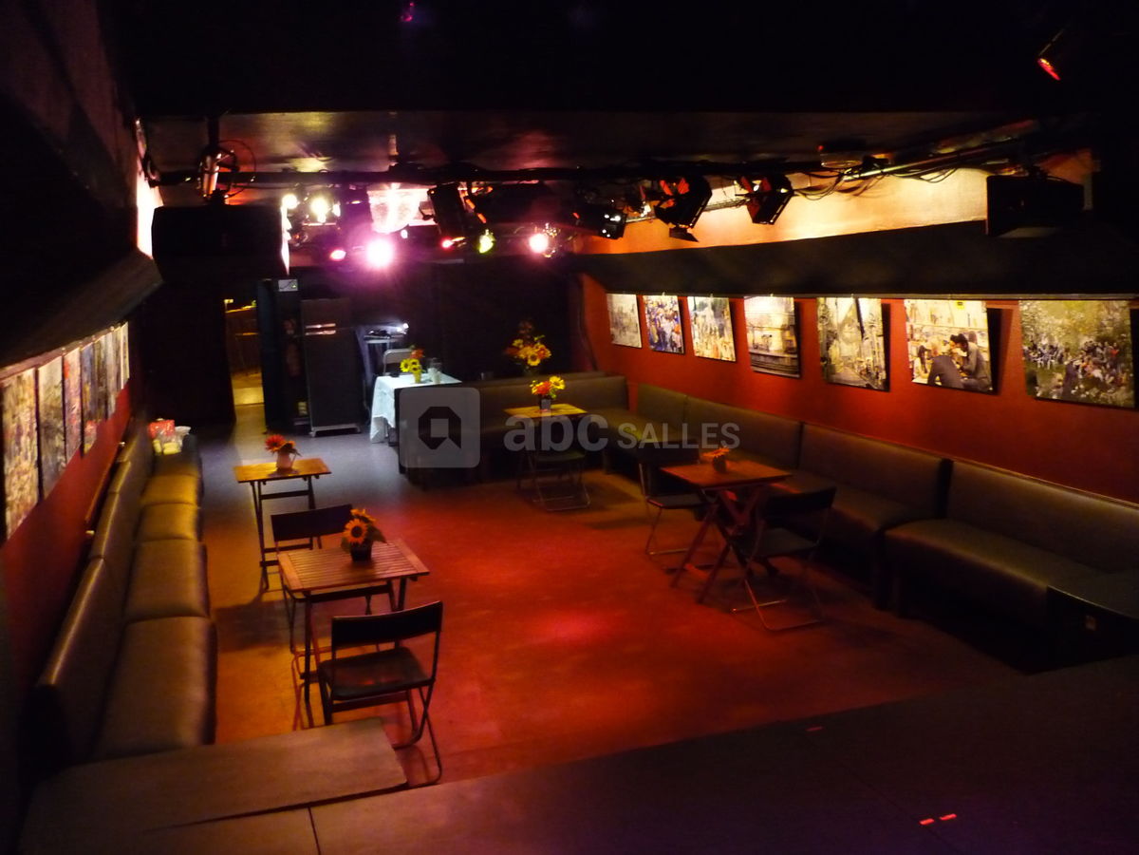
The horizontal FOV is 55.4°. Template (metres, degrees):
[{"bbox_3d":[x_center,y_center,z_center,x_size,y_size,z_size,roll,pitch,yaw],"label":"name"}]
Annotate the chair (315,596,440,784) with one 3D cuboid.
[{"bbox_3d":[-0.761,1.025,4.325,0.440,0.760,0.460,-5,9,-19],"label":"chair"}]

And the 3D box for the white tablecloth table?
[{"bbox_3d":[-1.779,-0.163,12.940,0.880,0.780,1.550,-5,9,-17],"label":"white tablecloth table"}]

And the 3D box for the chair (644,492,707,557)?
[{"bbox_3d":[0.789,0.532,7.639,0.440,0.785,0.510,-5,9,-13],"label":"chair"}]

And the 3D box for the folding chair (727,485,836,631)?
[{"bbox_3d":[1.224,0.712,6.285,0.440,0.785,0.510,-6,9,-19],"label":"folding chair"}]

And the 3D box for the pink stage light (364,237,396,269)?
[{"bbox_3d":[-1.627,-1.510,9.373,0.250,0.270,0.270,-4,9,-9],"label":"pink stage light"}]

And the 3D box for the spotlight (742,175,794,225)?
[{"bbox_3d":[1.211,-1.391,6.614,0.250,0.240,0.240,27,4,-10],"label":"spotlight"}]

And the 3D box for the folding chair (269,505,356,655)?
[{"bbox_3d":[-1.323,0.885,5.921,0.440,0.785,0.510,-6,9,-20],"label":"folding chair"}]

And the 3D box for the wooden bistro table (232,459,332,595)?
[{"bbox_3d":[-1.885,0.633,7.227,0.577,0.717,0.584,-5,10,-19],"label":"wooden bistro table"}]

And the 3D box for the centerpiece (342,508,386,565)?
[{"bbox_3d":[-0.990,0.513,5.195,0.190,0.240,0.190,-4,9,-11],"label":"centerpiece"}]

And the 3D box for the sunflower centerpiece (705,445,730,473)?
[{"bbox_3d":[0.918,0.193,6.748,0.140,0.145,0.130,-5,9,-17],"label":"sunflower centerpiece"}]

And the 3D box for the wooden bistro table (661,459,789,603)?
[{"bbox_3d":[0.998,0.657,6.909,0.630,0.730,0.650,-5,9,-18],"label":"wooden bistro table"}]

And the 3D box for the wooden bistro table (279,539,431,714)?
[{"bbox_3d":[-0.965,0.962,4.915,0.577,0.717,0.584,-6,10,-20],"label":"wooden bistro table"}]

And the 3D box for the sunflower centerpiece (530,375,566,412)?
[{"bbox_3d":[-0.212,-0.314,10.027,0.290,0.320,0.250,-5,9,-17],"label":"sunflower centerpiece"}]

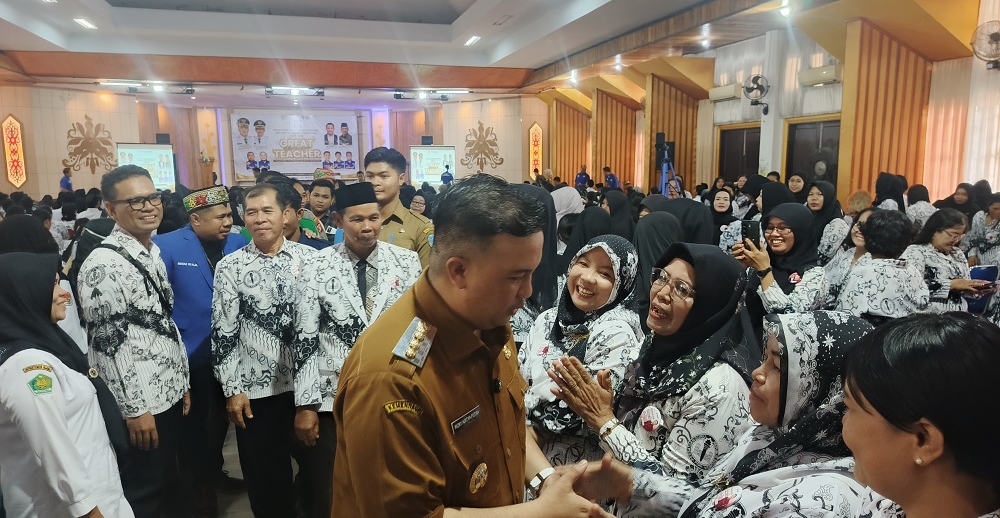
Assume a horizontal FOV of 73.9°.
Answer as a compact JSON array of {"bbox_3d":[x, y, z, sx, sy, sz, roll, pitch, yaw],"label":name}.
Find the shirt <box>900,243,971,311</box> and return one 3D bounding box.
[{"bbox_3d":[2.332,0.142,3.550,0.300,0.480,0.380,6,10,36],"label":"shirt"}]

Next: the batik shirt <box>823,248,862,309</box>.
[{"bbox_3d":[1.918,0.245,3.574,0.450,0.640,0.300,7,11,40],"label":"batik shirt"}]

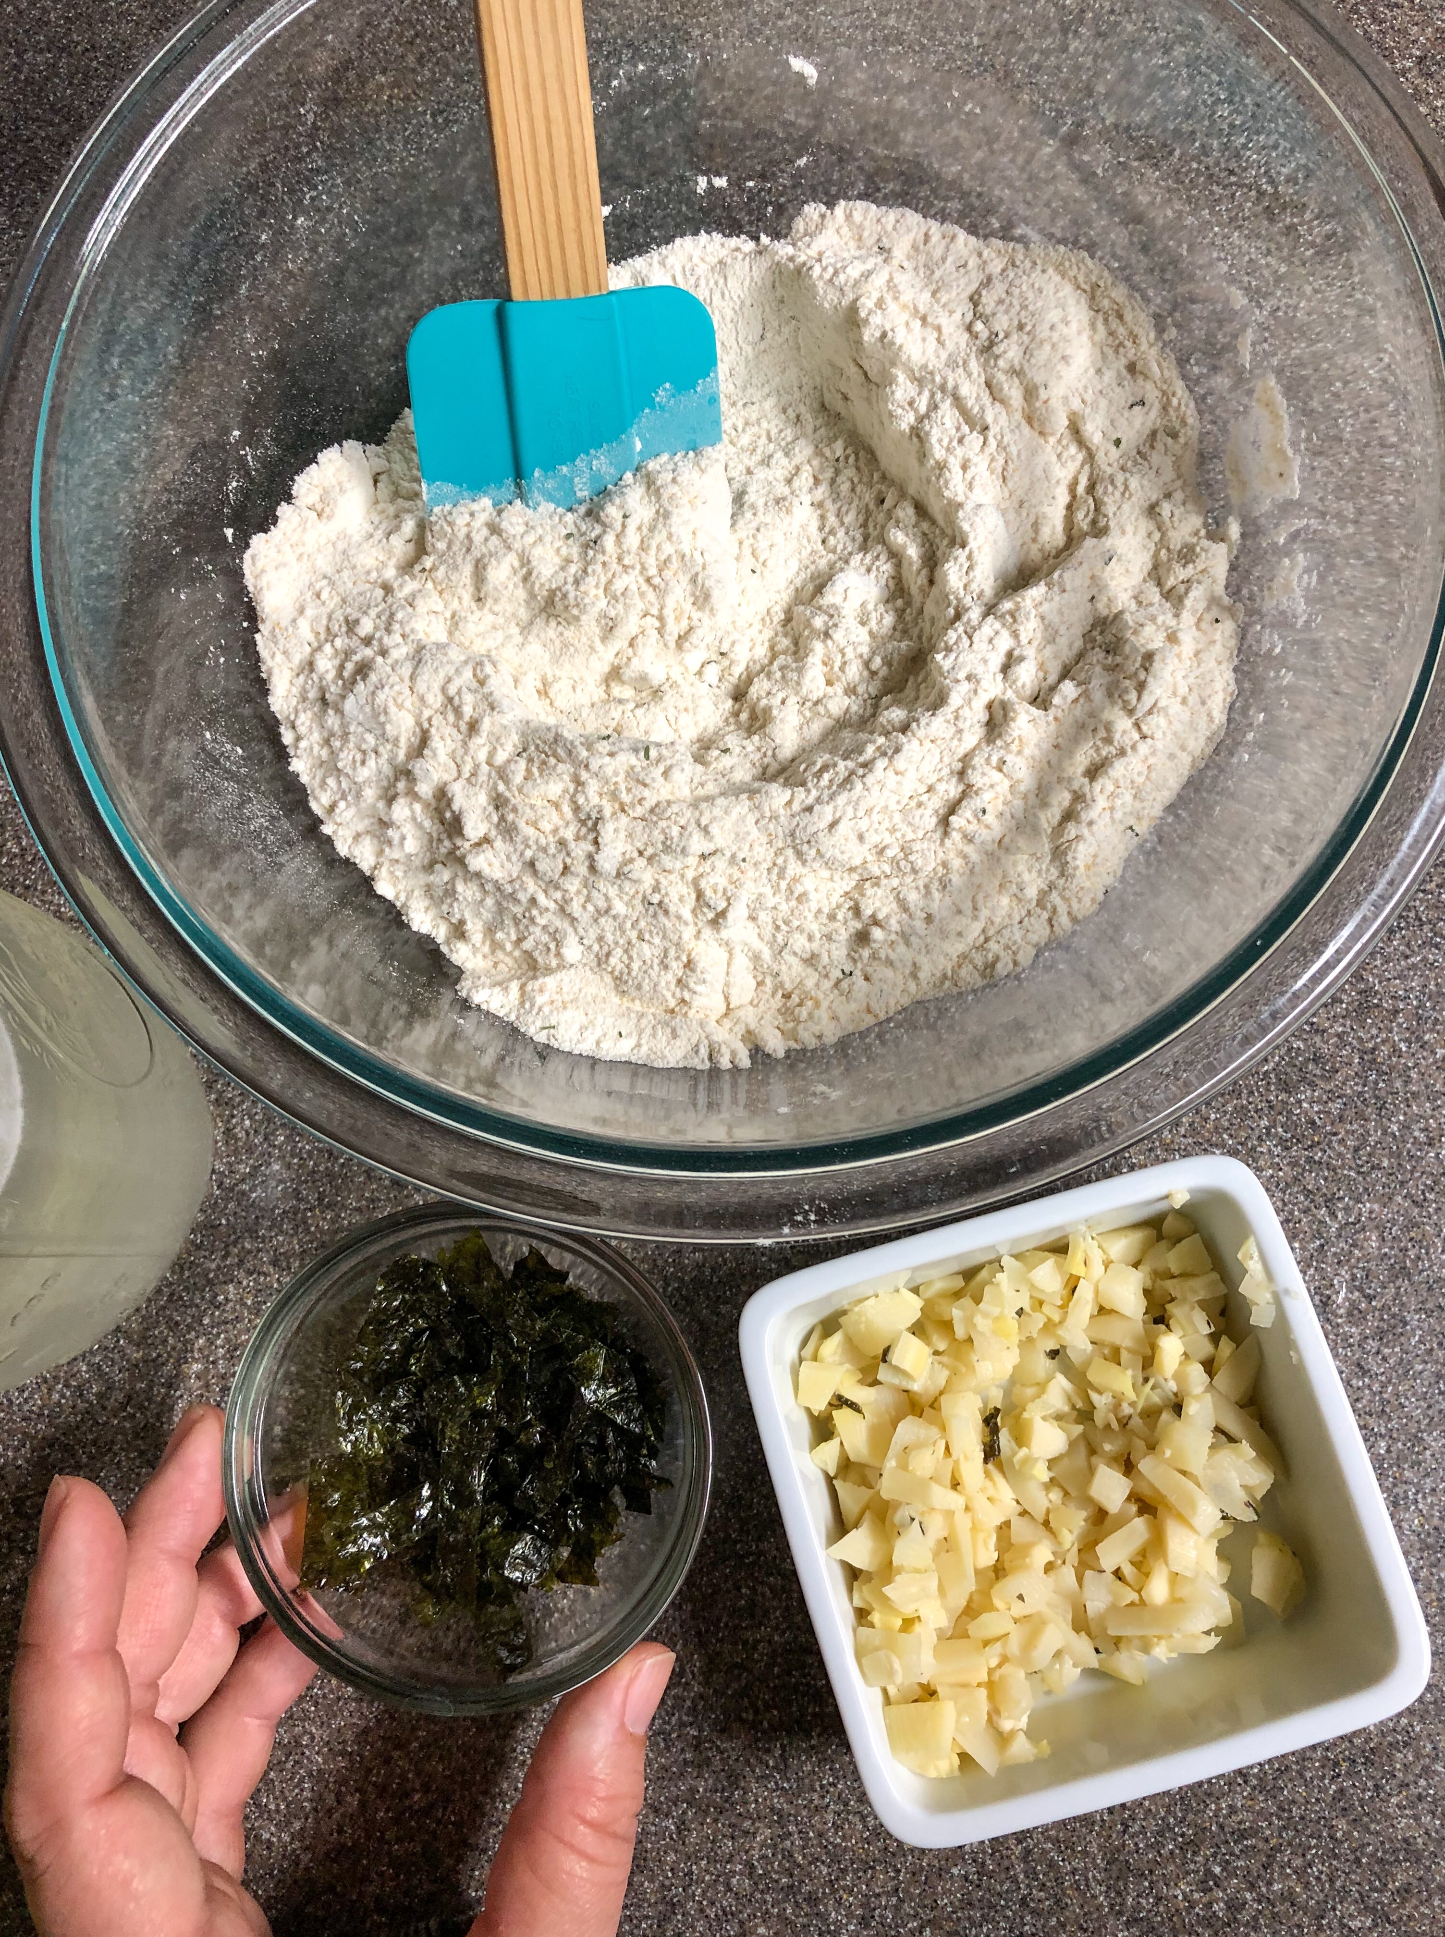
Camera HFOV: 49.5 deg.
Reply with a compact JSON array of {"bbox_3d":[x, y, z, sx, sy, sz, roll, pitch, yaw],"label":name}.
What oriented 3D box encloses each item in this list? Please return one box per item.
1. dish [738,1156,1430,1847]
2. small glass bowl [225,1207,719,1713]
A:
[{"bbox_3d":[0.065,0.097,0.302,0.103,0.042,0.103,-17,80,2],"label":"dish"},{"bbox_3d":[-0.045,0.089,0.302,0.090,0.040,0.090,-1,81,4],"label":"small glass bowl"}]

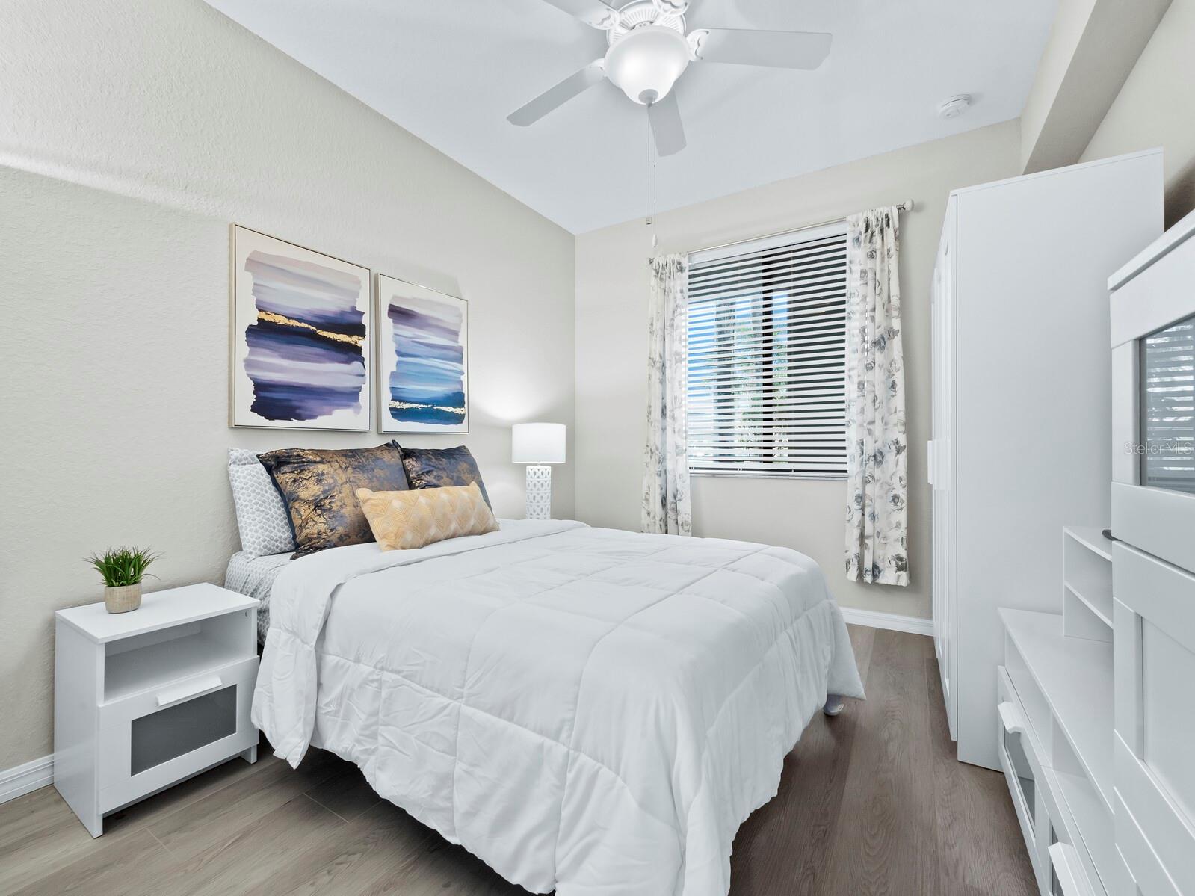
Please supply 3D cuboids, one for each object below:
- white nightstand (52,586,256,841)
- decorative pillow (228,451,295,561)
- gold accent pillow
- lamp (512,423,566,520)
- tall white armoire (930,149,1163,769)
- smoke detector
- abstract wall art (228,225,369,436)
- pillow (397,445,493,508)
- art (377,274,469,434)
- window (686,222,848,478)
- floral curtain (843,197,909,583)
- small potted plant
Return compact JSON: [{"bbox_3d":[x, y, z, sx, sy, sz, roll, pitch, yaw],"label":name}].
[{"bbox_3d":[-1.394,0.773,1.545,0.410,0.531,0.390,0,0,32],"label":"white nightstand"},{"bbox_3d":[-1.188,0.206,2.067,0.170,0.420,0.610,-20,-11,30],"label":"decorative pillow"},{"bbox_3d":[-0.698,0.278,2.080,0.125,0.295,0.555,-43,-21,24],"label":"gold accent pillow"},{"bbox_3d":[-0.397,0.178,3.189,0.330,0.680,0.330,0,0,0],"label":"lamp"},{"bbox_3d":[1.708,0.098,1.985,0.495,1.905,1.140,0,0,32],"label":"tall white armoire"},{"bbox_3d":[1.785,-1.696,2.418,0.140,0.040,0.140,0,0,32],"label":"smoke detector"},{"bbox_3d":[-1.290,-0.482,2.148,0.040,0.805,0.575,0,0,32],"label":"abstract wall art"},{"bbox_3d":[-0.766,0.199,2.500,0.150,0.470,0.470,-34,-18,27],"label":"pillow"},{"bbox_3d":[-0.954,-0.482,2.689,0.040,0.805,0.585,0,0,32],"label":"art"},{"bbox_3d":[1.117,-0.603,3.183,1.120,1.550,0.060,0,0,32],"label":"window"},{"bbox_3d":[1.595,-0.291,2.767,0.300,2.130,0.100,0,0,32],"label":"floral curtain"},{"bbox_3d":[-1.491,0.412,1.521,0.168,0.190,0.168,0,0,32],"label":"small potted plant"}]

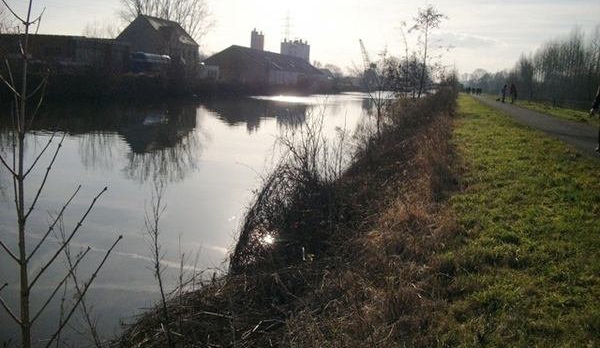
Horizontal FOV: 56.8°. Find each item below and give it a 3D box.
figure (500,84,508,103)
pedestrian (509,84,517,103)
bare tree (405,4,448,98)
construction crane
[{"bbox_3d":[18.091,-7.058,49.000,0.470,1.700,0.520,2,10,-6],"label":"figure"},{"bbox_3d":[18.650,-6.986,48.500,0.500,1.750,0.550,2,10,-6],"label":"pedestrian"},{"bbox_3d":[9.122,-8.798,40.000,3.100,6.900,3.000,3,10,0],"label":"bare tree"},{"bbox_3d":[33.099,-53.056,270.000,10.000,24.500,5.000,-5,13,-41],"label":"construction crane"}]

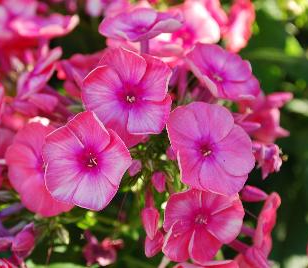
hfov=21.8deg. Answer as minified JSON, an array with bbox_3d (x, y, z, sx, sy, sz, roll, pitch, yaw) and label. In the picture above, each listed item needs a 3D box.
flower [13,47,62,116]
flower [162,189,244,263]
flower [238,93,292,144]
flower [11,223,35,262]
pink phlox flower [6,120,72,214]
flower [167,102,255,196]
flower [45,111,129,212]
[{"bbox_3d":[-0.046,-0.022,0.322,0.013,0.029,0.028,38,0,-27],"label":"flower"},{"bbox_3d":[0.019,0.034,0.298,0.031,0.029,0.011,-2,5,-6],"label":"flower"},{"bbox_3d":[0.045,-0.007,0.330,0.016,0.020,0.021,-14,10,34],"label":"flower"},{"bbox_3d":[-0.051,0.042,0.310,0.009,0.015,0.009,-15,-10,-35],"label":"flower"},{"bbox_3d":[-0.044,0.013,0.308,0.032,0.035,0.009,10,0,25],"label":"pink phlox flower"},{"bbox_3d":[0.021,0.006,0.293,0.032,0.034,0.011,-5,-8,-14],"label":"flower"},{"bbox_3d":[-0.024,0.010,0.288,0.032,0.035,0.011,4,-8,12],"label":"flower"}]

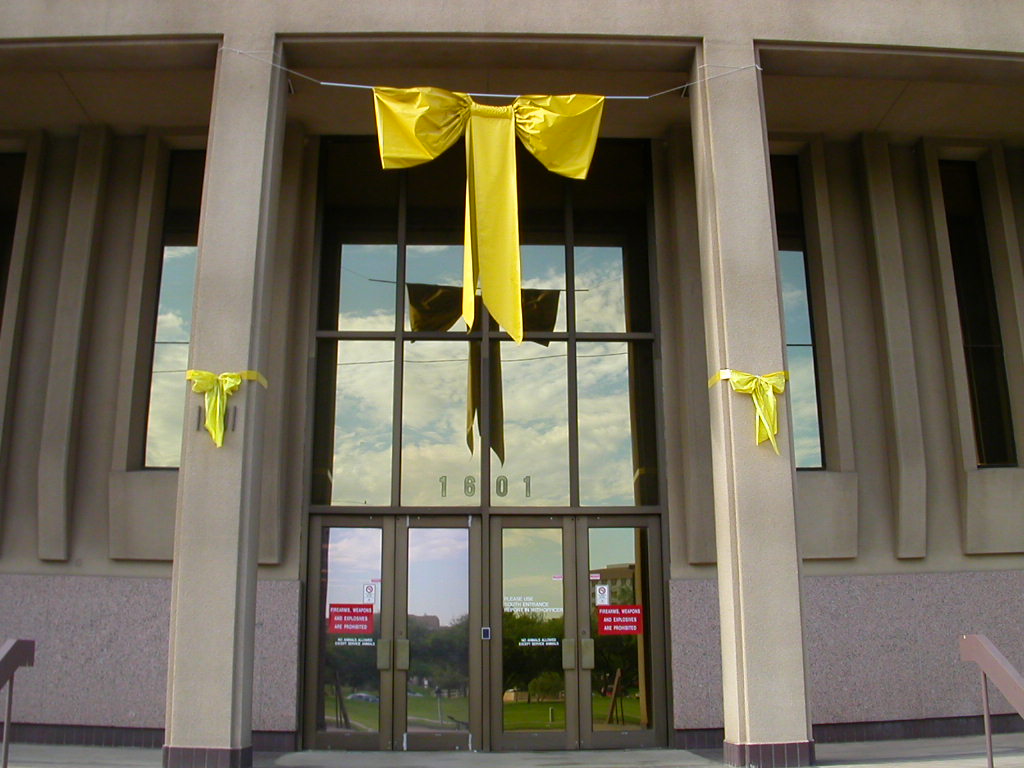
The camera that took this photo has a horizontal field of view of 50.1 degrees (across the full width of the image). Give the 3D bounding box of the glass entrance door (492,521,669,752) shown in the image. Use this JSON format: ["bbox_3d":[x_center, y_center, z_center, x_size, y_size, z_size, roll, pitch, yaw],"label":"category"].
[{"bbox_3d":[0.695,2.529,11.266,1.820,2.420,0.100,0,-16,-2],"label":"glass entrance door"}]

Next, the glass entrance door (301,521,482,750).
[{"bbox_3d":[-1.181,2.526,11.212,1.820,2.420,0.100,0,-16,-2],"label":"glass entrance door"}]

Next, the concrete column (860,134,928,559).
[{"bbox_3d":[4.189,-0.510,11.959,0.310,4.850,0.300,0,-16,-2],"label":"concrete column"}]

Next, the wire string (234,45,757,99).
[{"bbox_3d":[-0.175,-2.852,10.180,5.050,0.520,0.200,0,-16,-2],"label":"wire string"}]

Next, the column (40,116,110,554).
[{"bbox_3d":[-4.683,-0.525,11.706,0.310,4.850,0.300,0,-16,-2],"label":"column"}]

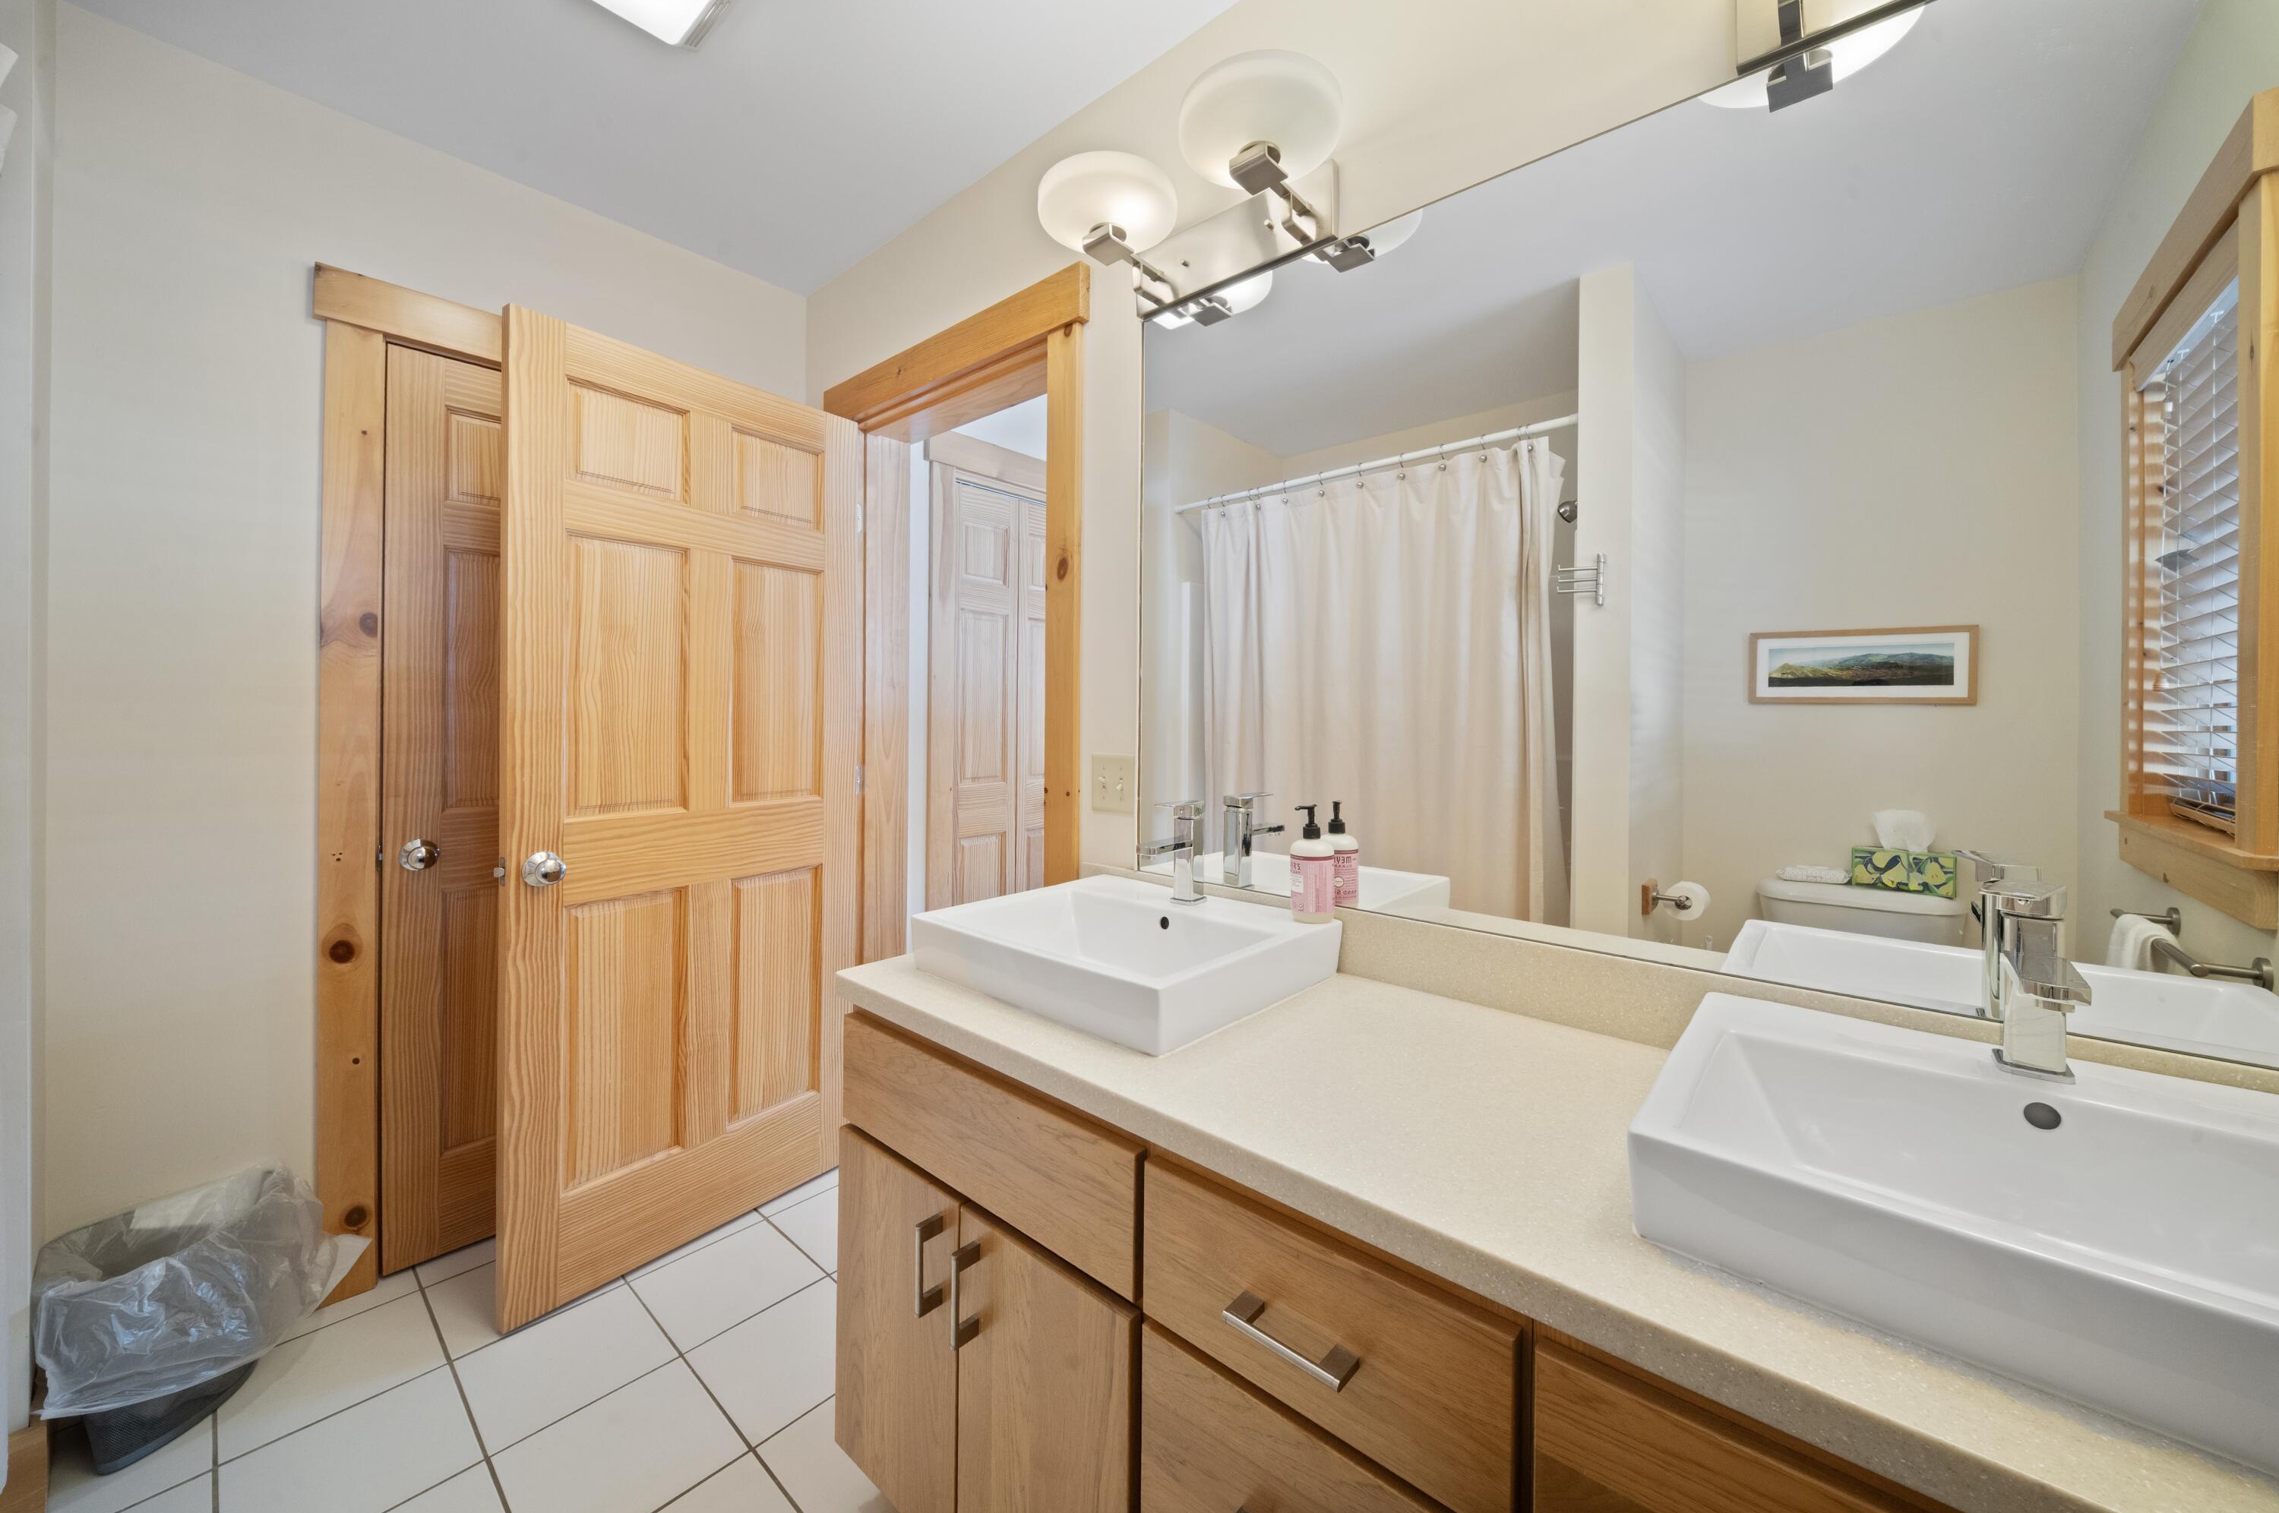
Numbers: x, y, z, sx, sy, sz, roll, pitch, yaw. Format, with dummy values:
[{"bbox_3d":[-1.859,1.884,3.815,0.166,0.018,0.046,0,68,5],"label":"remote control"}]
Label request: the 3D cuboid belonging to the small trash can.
[{"bbox_3d":[-1.776,1.024,1.406,0.267,0.325,0.315,2,1,41],"label":"small trash can"}]

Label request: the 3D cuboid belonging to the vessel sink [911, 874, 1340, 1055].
[{"bbox_3d":[-0.018,0.295,1.188,0.496,0.081,0.442,2,1,41],"label":"vessel sink"}]

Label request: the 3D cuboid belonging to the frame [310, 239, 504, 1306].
[{"bbox_3d":[-1.489,0.074,1.947,0.080,2.216,0.850,2,1,41],"label":"frame"}]

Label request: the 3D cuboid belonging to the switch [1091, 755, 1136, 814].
[{"bbox_3d":[-0.054,0.055,1.536,0.115,0.116,0.013,2,1,41],"label":"switch"}]

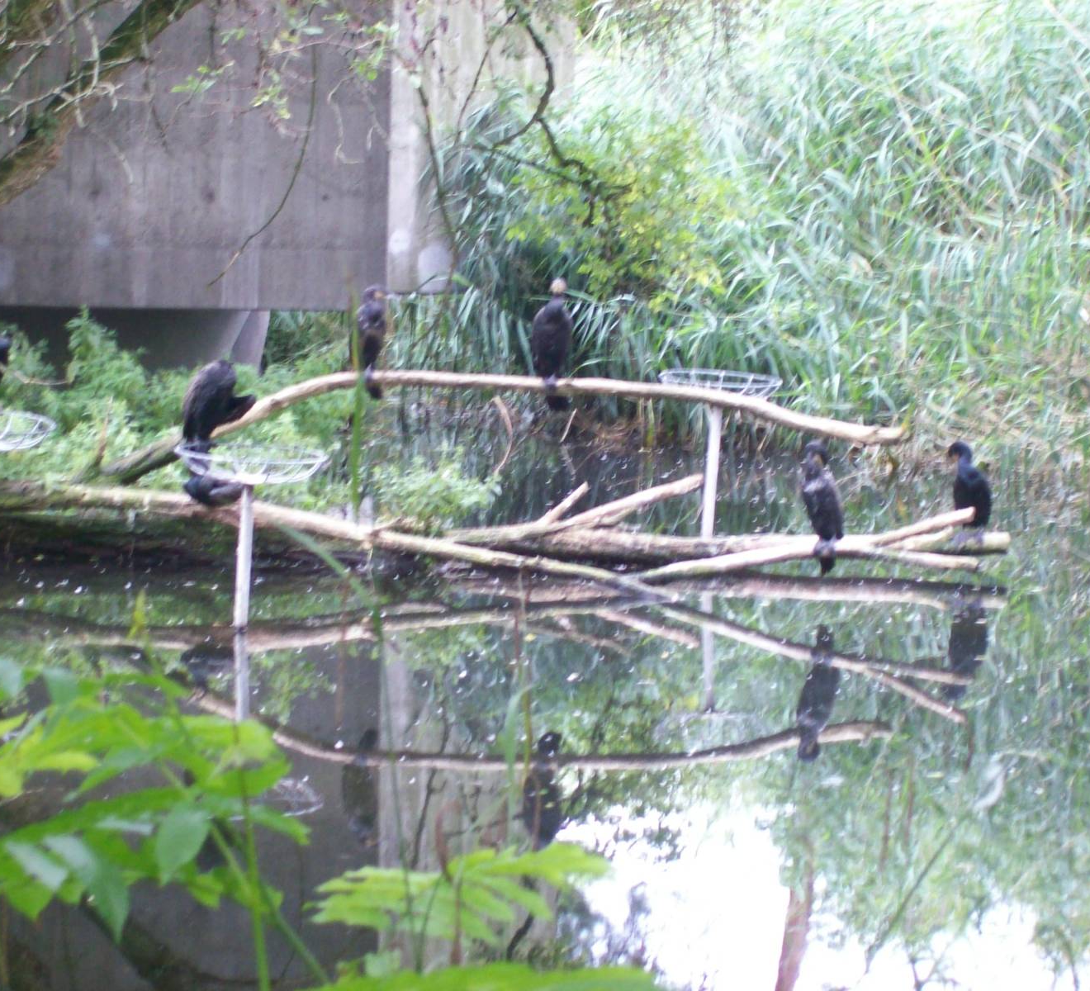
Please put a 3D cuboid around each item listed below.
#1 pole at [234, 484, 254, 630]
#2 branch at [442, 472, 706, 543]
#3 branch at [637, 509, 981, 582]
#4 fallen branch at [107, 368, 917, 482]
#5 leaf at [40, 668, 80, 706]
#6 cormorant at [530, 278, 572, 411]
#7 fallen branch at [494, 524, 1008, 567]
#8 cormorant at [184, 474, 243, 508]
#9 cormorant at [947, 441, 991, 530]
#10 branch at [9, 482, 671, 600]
[{"bbox_3d":[-1.360,0.277,18.600,0.055,0.660,0.055,3,3,0],"label":"pole"},{"bbox_3d":[0.174,0.059,22.825,1.471,0.200,0.200,-12,7,-14],"label":"branch"},{"bbox_3d":[1.266,0.313,20.300,2.006,0.340,0.350,-7,-2,37],"label":"branch"},{"bbox_3d":[-0.239,-0.375,22.500,4.400,0.640,0.330,1,3,0],"label":"fallen branch"},{"bbox_3d":[-0.424,0.168,3.600,0.034,0.034,0.016,1,4,0],"label":"leaf"},{"bbox_3d":[0.037,-0.825,22.500,0.220,0.720,0.330,2,3,7],"label":"cormorant"},{"bbox_3d":[1.123,0.275,22.600,2.830,0.190,0.190,-1,4,0],"label":"fallen branch"},{"bbox_3d":[-1.742,-0.024,21.600,0.330,0.180,0.200,-1,4,-24],"label":"cormorant"},{"bbox_3d":[2.388,-0.009,23.200,0.230,0.600,0.320,4,5,41],"label":"cormorant"},{"bbox_3d":[-1.141,0.242,21.750,3.900,0.470,0.300,3,4,24],"label":"branch"}]

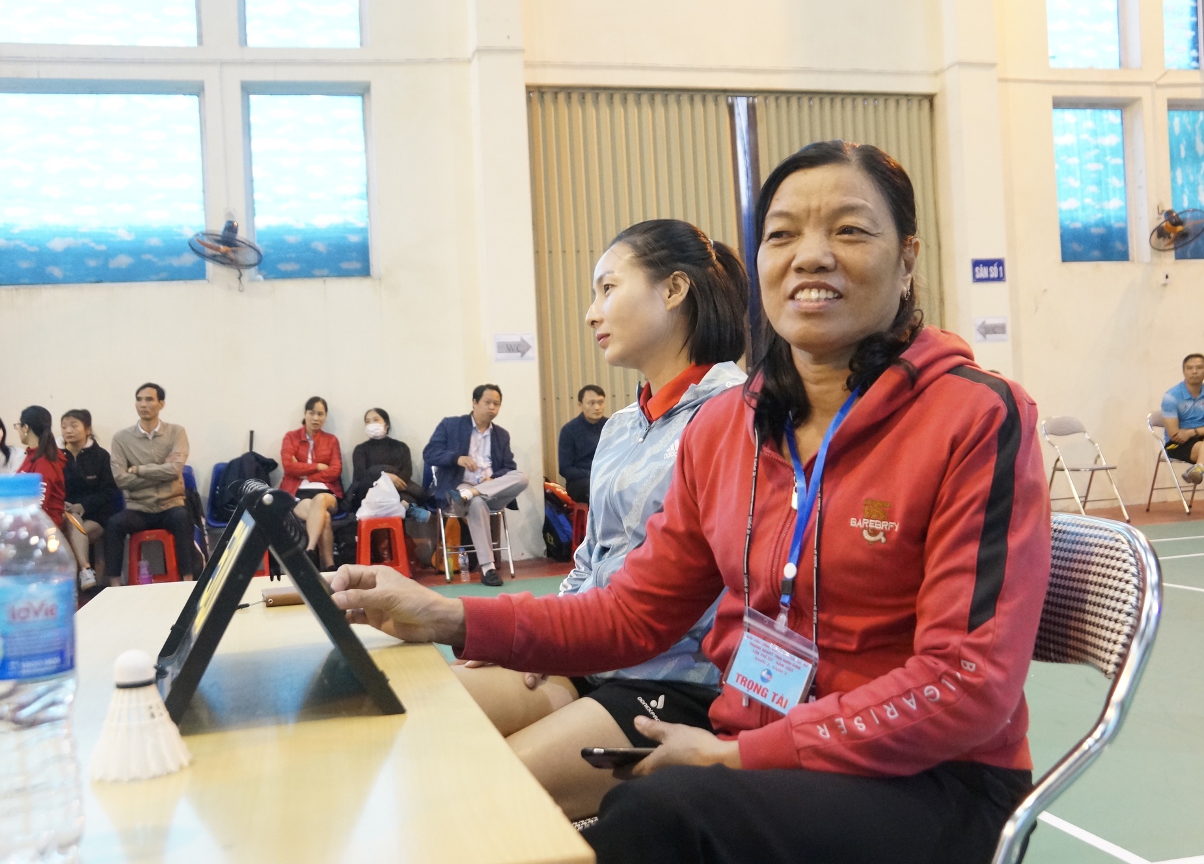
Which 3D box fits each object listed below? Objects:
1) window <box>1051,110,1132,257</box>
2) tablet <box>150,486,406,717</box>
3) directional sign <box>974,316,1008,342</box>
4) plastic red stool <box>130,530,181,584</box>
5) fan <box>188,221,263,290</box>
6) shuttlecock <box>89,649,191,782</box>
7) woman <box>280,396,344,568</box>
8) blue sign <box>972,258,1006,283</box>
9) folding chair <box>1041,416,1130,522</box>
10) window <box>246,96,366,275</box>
[{"bbox_3d":[4.418,-2.220,10.738,0.720,1.380,0.100,-3,0,-14],"label":"window"},{"bbox_3d":[-0.315,0.135,1.099,0.195,0.190,0.375,-3,0,-19],"label":"tablet"},{"bbox_3d":[3.192,-0.839,9.751,0.295,0.205,0.010,-3,0,-14],"label":"directional sign"},{"bbox_3d":[-2.987,0.868,7.964,0.345,0.440,0.345,-3,0,-14],"label":"plastic red stool"},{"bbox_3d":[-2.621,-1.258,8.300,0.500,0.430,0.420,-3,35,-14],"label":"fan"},{"bbox_3d":[-0.302,0.178,0.777,0.066,0.082,0.066,-3,0,-14],"label":"shuttlecock"},{"bbox_3d":[-2.005,0.390,8.361,0.480,1.280,0.700,-3,0,-12],"label":"woman"},{"bbox_3d":[3.169,-1.319,9.748,0.295,0.195,0.015,-3,0,-14],"label":"blue sign"},{"bbox_3d":[3.784,0.286,9.342,0.450,0.820,0.500,-3,0,-14],"label":"folding chair"},{"bbox_3d":[-2.172,-1.811,8.818,0.870,1.420,0.120,-3,0,-14],"label":"window"}]

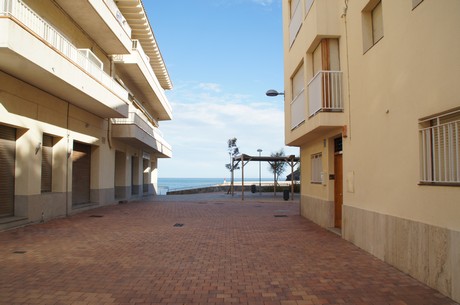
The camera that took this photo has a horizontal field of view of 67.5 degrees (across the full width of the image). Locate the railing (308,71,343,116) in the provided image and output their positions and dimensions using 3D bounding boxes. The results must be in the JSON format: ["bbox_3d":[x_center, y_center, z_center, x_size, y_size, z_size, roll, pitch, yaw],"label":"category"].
[{"bbox_3d":[2.446,-1.442,8.865,0.540,0.970,1.280,0,-4,-1],"label":"railing"}]

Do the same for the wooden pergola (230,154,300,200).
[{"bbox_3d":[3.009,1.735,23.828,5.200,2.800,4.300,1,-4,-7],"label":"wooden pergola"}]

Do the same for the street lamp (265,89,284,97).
[{"bbox_3d":[1.732,-2.219,13.076,0.740,0.270,0.360,0,-4,-1],"label":"street lamp"}]

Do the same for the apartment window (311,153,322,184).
[{"bbox_3d":[2.768,0.519,10.879,0.140,0.960,1.280,0,-4,-1],"label":"apartment window"}]

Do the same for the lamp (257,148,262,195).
[{"bbox_3d":[2.497,1.621,28.594,0.480,3.780,0.480,0,-4,-1],"label":"lamp"}]

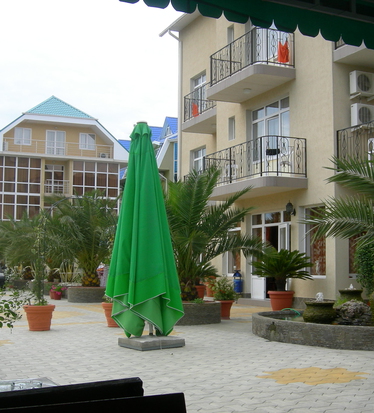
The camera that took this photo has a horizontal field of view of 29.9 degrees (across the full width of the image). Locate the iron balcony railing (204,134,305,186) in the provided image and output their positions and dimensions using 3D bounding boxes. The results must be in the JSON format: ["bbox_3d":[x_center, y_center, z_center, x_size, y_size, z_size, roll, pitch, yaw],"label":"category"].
[{"bbox_3d":[1.836,-1.127,19.711,1.140,1.010,3.850,3,-6,-23],"label":"iron balcony railing"}]

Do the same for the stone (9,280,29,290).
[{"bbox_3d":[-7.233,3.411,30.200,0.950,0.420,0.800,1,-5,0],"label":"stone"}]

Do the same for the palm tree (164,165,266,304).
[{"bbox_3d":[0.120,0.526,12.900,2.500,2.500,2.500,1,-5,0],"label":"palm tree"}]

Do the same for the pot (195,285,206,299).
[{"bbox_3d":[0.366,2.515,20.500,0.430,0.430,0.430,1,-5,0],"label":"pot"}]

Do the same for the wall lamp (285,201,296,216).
[{"bbox_3d":[2.733,0.073,18.533,0.320,0.420,0.220,3,-6,-23],"label":"wall lamp"}]

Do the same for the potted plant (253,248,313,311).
[{"bbox_3d":[2.264,1.776,16.767,1.400,1.500,1.400,1,-5,0],"label":"potted plant"}]

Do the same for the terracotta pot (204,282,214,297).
[{"bbox_3d":[0.732,2.596,21.800,0.440,0.450,0.440,1,-5,0],"label":"terracotta pot"}]

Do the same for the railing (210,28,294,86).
[{"bbox_3d":[1.826,-4.147,20.074,1.130,0.980,2.900,3,-6,-23],"label":"railing"}]

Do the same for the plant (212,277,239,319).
[{"bbox_3d":[0.787,1.871,14.300,0.540,0.900,0.540,1,-5,0],"label":"plant"}]

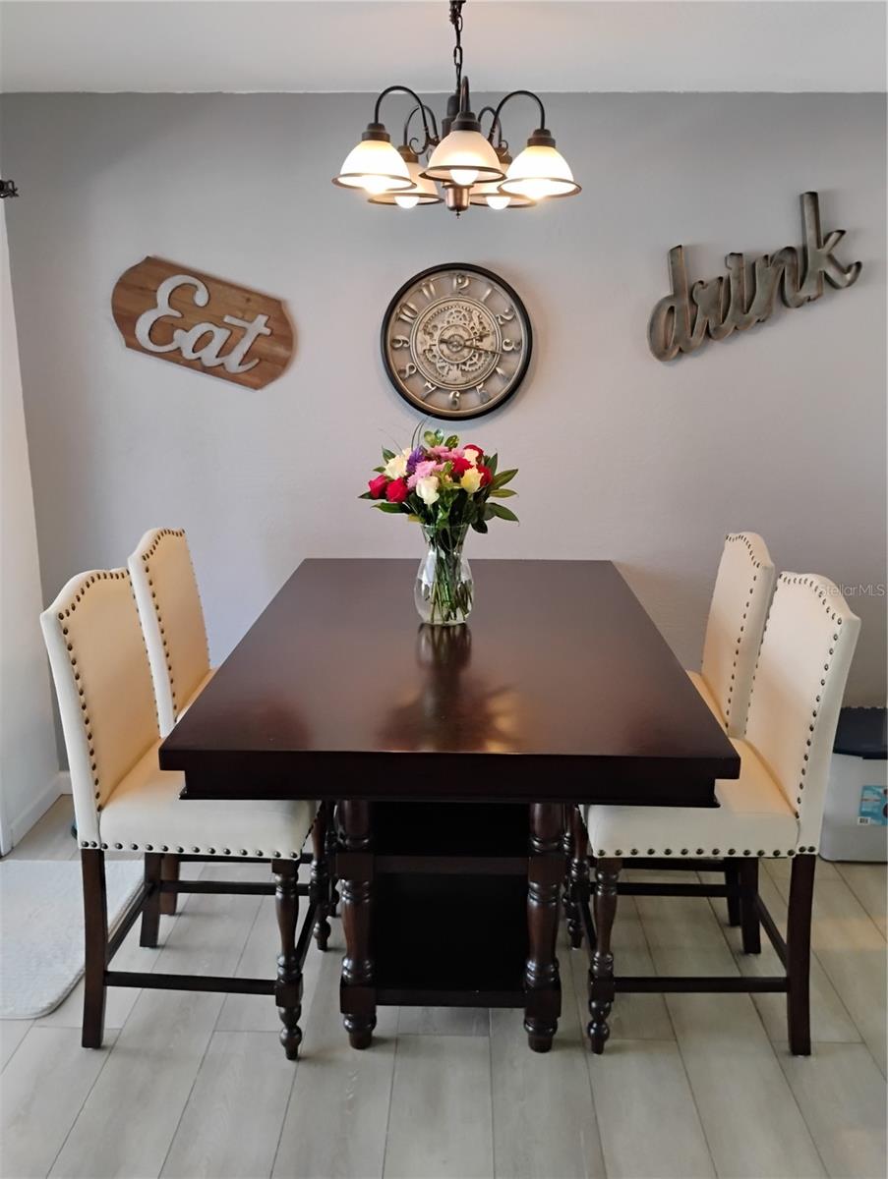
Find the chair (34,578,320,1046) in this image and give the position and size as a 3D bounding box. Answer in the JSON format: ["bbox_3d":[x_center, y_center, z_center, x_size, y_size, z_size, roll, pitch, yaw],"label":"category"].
[{"bbox_3d":[-0.581,0.500,2.371,0.570,1.140,0.470,1,14,1],"label":"chair"}]

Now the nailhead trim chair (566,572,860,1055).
[{"bbox_3d":[0.615,0.505,2.377,0.570,1.140,0.470,1,14,1],"label":"nailhead trim chair"}]

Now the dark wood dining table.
[{"bbox_3d":[0.025,0.544,2.651,1.065,0.920,1.618,1,14,1],"label":"dark wood dining table"}]

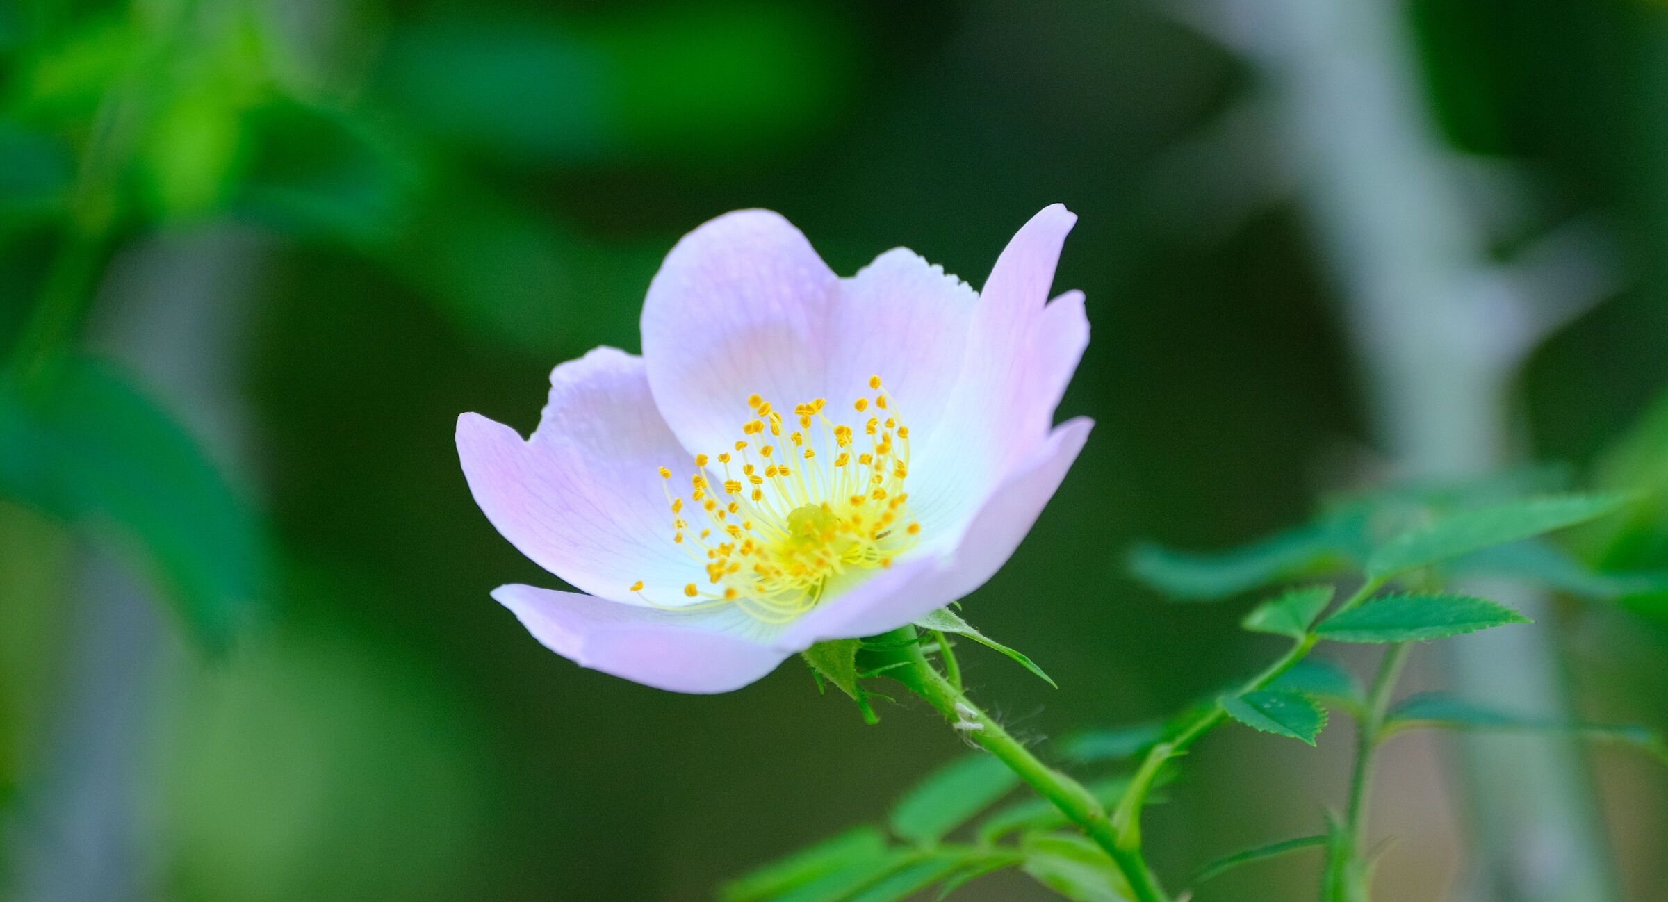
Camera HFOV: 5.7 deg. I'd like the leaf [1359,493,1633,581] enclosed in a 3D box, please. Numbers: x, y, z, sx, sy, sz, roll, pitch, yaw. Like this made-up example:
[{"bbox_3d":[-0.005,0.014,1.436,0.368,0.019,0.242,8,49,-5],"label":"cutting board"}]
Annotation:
[{"bbox_3d":[0.056,0.007,1.397,0.025,0.002,0.011,-13,14,-24],"label":"leaf"}]

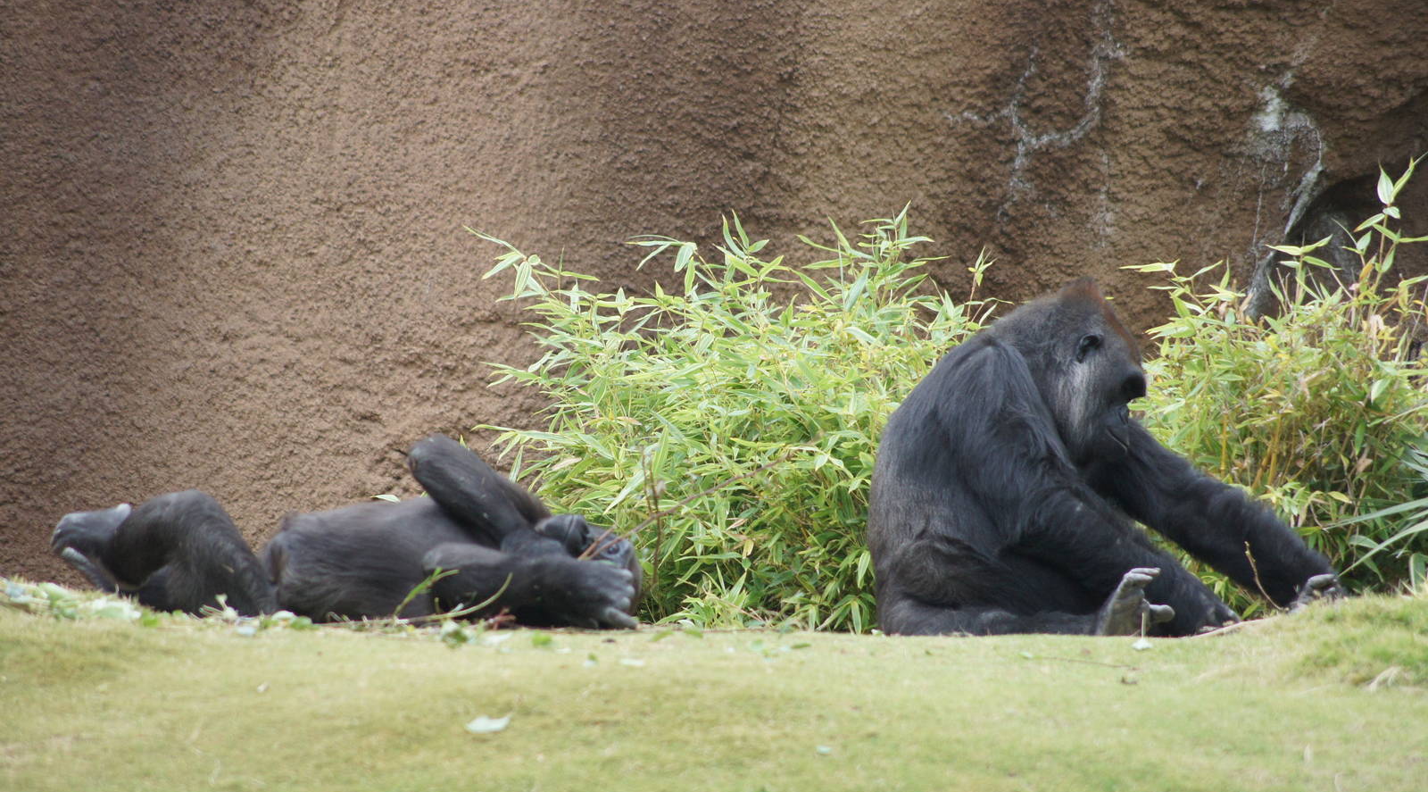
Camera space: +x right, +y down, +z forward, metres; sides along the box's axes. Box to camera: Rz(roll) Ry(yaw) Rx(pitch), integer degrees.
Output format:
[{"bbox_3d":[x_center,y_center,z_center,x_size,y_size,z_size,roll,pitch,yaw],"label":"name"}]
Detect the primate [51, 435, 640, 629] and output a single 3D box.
[{"bbox_3d":[-0.837,0.307,27.000,1.310,0.420,0.560,2,6,4],"label":"primate"}]

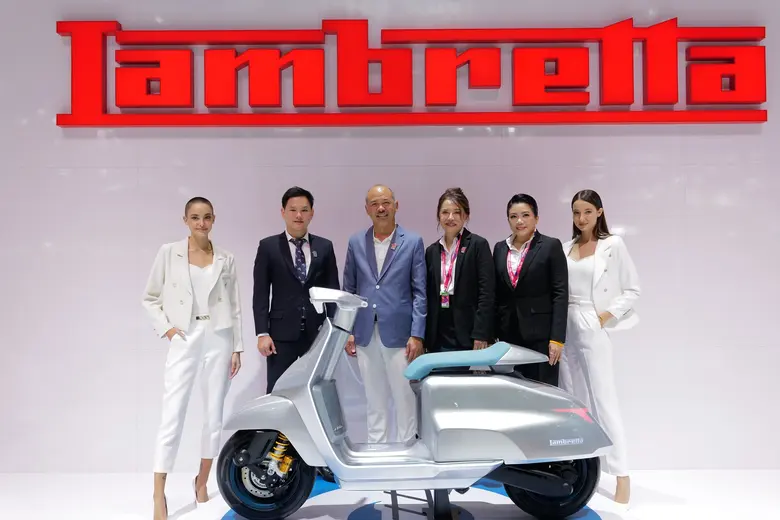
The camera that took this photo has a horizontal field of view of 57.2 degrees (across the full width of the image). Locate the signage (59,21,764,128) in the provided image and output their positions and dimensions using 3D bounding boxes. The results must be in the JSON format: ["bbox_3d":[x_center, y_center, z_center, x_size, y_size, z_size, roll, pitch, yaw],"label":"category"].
[{"bbox_3d":[0.136,-1.161,4.445,4.378,0.644,0.085,0,0,0],"label":"signage"}]

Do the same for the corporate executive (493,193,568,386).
[{"bbox_3d":[0.792,0.474,4.000,0.440,1.704,0.310,0,0,19],"label":"corporate executive"}]

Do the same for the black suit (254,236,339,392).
[{"bbox_3d":[-0.543,0.563,4.200,0.520,1.454,0.290,0,0,-6],"label":"black suit"}]

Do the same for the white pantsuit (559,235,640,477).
[{"bbox_3d":[1.175,0.530,4.030,0.490,1.359,0.360,0,0,25],"label":"white pantsuit"}]

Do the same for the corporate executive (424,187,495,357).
[{"bbox_3d":[0.401,0.454,4.070,0.450,1.744,0.310,0,0,19],"label":"corporate executive"}]

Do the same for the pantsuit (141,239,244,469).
[{"bbox_3d":[-1.039,0.492,3.780,0.520,1.216,0.380,0,0,-13],"label":"pantsuit"}]

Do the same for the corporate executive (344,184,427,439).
[{"bbox_3d":[-0.029,0.446,4.110,0.490,1.760,0.320,0,0,7],"label":"corporate executive"}]

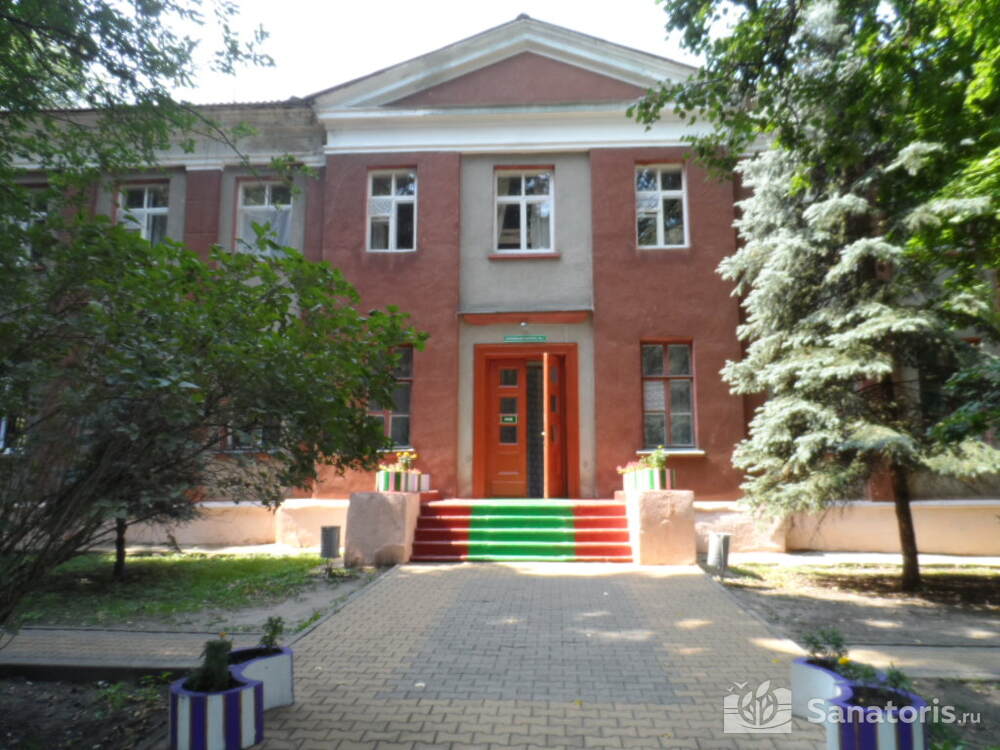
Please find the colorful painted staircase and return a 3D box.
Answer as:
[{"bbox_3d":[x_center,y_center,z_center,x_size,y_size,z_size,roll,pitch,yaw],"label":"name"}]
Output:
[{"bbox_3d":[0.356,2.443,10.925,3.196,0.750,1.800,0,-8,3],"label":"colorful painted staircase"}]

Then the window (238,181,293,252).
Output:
[{"bbox_3d":[-4.721,-3.128,14.003,1.178,1.678,0.150,0,-8,3],"label":"window"}]

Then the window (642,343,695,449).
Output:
[{"bbox_3d":[3.067,0.370,12.668,0.990,1.975,0.150,0,-8,3],"label":"window"}]

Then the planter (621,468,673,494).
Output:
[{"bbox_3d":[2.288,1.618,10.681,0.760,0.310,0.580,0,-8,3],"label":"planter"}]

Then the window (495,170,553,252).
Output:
[{"bbox_3d":[0.473,-3.137,13.277,1.153,1.711,0.150,0,-8,3],"label":"window"}]

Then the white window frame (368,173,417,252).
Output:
[{"bbox_3d":[-2.078,-3.168,13.407,0.991,1.689,0.150,0,-8,3],"label":"white window frame"}]

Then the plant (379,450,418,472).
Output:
[{"bbox_3d":[-1.597,1.361,10.907,0.600,0.340,0.450,0,-8,3],"label":"plant"}]

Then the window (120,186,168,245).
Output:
[{"bbox_3d":[-7.187,-3.062,14.115,1.084,1.669,0.150,0,-8,3],"label":"window"}]

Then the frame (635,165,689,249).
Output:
[{"bbox_3d":[3.067,-3.174,13.154,0.981,1.676,0.150,0,-8,3],"label":"frame"}]

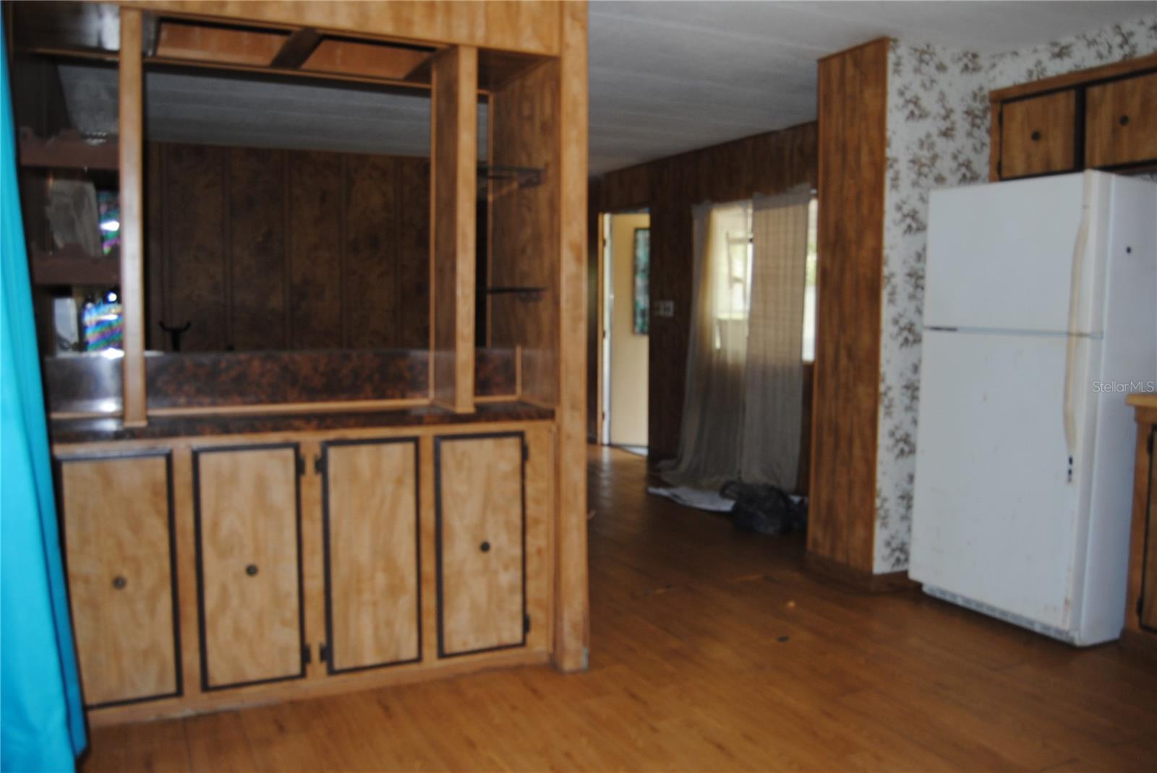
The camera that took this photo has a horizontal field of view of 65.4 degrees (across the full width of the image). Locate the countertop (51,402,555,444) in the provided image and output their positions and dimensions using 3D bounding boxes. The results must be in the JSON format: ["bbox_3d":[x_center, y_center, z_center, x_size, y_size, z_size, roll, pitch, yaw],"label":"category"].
[{"bbox_3d":[-0.800,0.098,2.717,1.462,0.042,0.316,-2,5,-23],"label":"countertop"}]

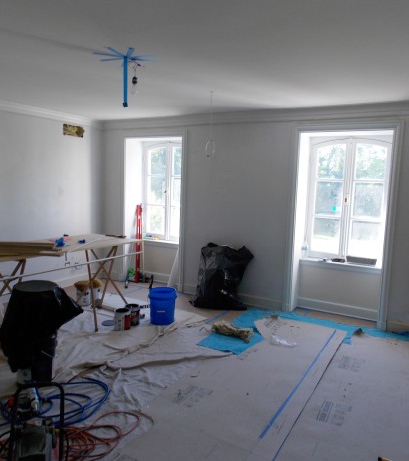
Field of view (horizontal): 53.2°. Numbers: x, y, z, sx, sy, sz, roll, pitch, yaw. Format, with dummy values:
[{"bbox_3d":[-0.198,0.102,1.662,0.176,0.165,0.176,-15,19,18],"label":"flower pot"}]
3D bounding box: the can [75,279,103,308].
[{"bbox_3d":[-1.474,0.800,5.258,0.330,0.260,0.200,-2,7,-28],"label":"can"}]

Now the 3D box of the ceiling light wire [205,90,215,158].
[{"bbox_3d":[0.064,-1.047,4.063,0.100,0.640,0.060,2,7,0],"label":"ceiling light wire"}]

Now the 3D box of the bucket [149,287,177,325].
[{"bbox_3d":[-0.470,0.851,4.623,0.302,0.365,0.302,2,7,0],"label":"bucket"}]

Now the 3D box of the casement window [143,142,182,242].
[{"bbox_3d":[-0.544,-0.590,6.357,0.997,1.570,0.120,5,7,29],"label":"casement window"}]

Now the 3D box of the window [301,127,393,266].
[{"bbox_3d":[1.776,-0.371,5.082,1.002,1.570,0.120,5,7,29],"label":"window"}]

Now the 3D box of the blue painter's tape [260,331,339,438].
[{"bbox_3d":[0.902,1.200,3.532,0.028,0.004,2.242,5,8,29],"label":"blue painter's tape"}]

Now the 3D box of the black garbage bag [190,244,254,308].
[{"bbox_3d":[0.238,0.590,5.241,0.700,0.790,0.460,5,7,29],"label":"black garbage bag"}]

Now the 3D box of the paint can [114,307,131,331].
[{"bbox_3d":[-0.877,0.954,4.388,0.172,0.190,0.172,2,7,0],"label":"paint can"}]

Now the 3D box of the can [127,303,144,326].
[{"bbox_3d":[-0.799,0.939,4.534,0.172,0.190,0.172,5,7,29],"label":"can"}]

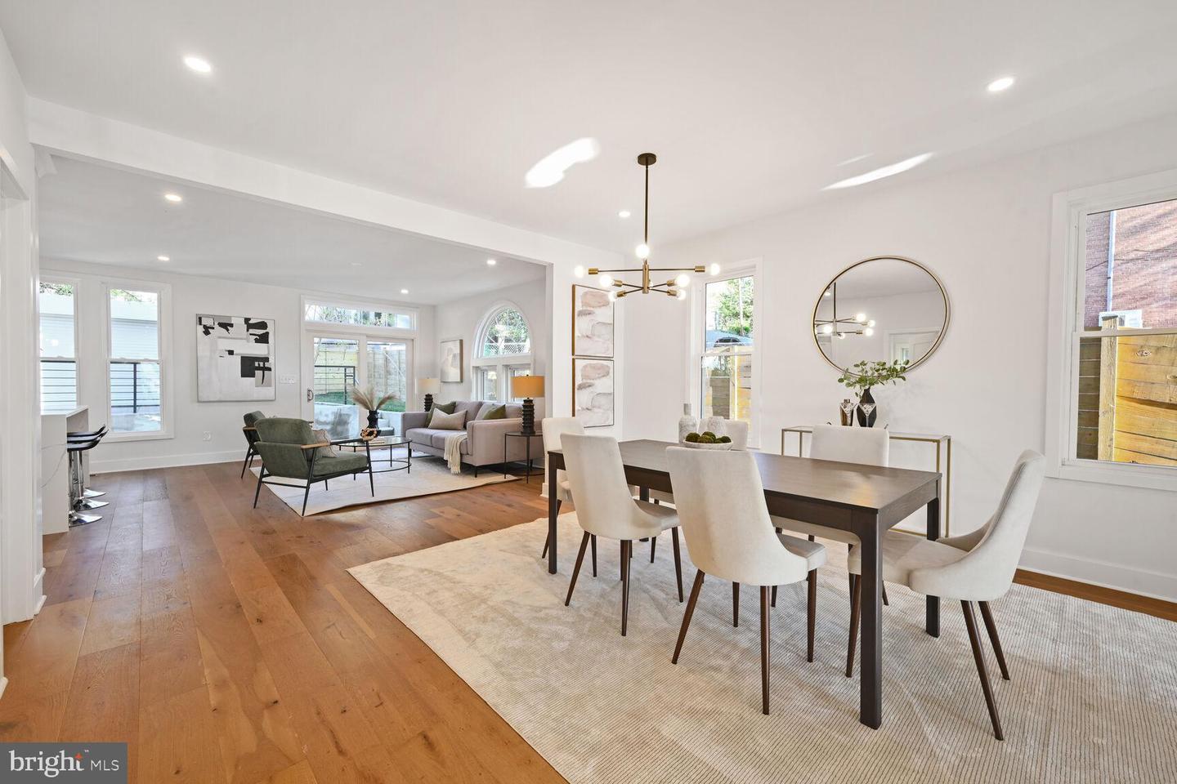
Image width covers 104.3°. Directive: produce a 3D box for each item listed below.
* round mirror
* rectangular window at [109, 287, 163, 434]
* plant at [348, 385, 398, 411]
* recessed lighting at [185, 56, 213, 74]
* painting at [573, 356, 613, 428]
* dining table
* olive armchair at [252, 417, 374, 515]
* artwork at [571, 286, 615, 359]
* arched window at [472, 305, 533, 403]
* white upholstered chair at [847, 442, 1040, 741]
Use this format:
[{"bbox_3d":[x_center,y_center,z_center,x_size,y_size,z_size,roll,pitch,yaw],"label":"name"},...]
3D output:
[{"bbox_3d":[2.191,-0.580,3.488,0.035,0.910,0.910,-1,2,-42],"label":"round mirror"},{"bbox_3d":[-6.128,-0.420,6.199,0.540,1.950,0.100,-1,1,-44],"label":"rectangular window"},{"bbox_3d":[-2.884,0.070,6.099,0.520,0.350,0.440,0,1,5],"label":"plant"},{"bbox_3d":[-1.816,-1.530,2.132,0.105,0.020,0.105,-1,2,-42],"label":"recessed lighting"},{"bbox_3d":[0.055,0.021,4.993,0.600,0.755,0.050,-1,2,-42],"label":"painting"},{"bbox_3d":[0.695,0.750,2.515,0.900,0.750,1.820,-1,1,-42],"label":"dining table"},{"bbox_3d":[-2.716,0.669,4.539,0.710,0.850,0.800,0,1,22],"label":"olive armchair"},{"bbox_3d":[0.061,-0.758,5.021,0.610,0.760,0.040,-1,1,-44],"label":"artwork"},{"bbox_3d":[-1.388,-0.571,7.302,0.120,1.660,1.730,-1,1,-44],"label":"arched window"},{"bbox_3d":[1.397,0.691,1.828,0.600,0.950,0.490,1,2,44],"label":"white upholstered chair"}]

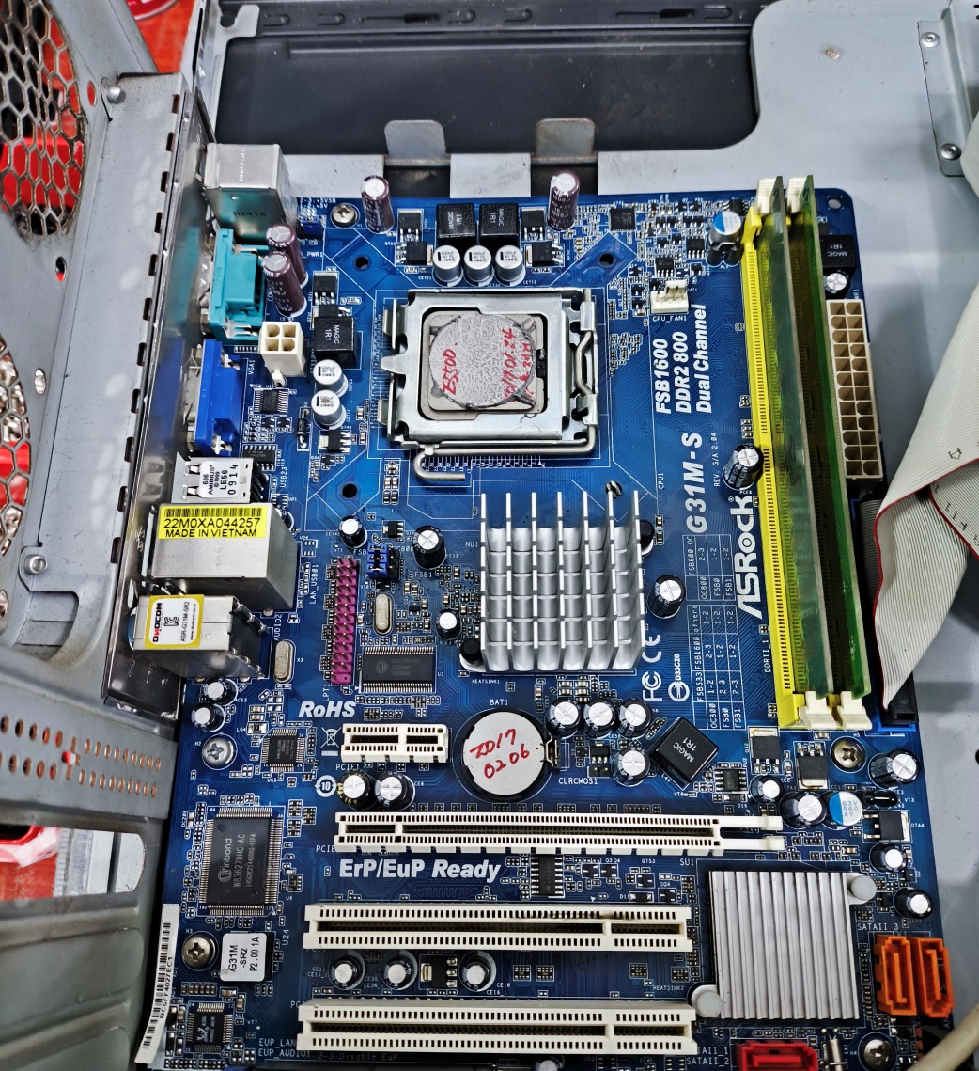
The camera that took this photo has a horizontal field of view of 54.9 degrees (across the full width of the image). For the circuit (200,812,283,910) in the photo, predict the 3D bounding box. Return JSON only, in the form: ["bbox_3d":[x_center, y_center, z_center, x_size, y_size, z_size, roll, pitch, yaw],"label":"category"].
[{"bbox_3d":[-0.059,0.078,0.225,0.018,0.003,0.024,0,72,1],"label":"circuit"}]

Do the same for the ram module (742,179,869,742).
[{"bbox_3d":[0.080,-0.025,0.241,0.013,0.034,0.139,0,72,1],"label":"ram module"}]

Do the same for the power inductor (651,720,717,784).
[{"bbox_3d":[0.047,0.052,0.228,0.011,0.008,0.011,-42,75,-10],"label":"power inductor"}]

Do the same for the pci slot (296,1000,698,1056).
[{"bbox_3d":[0.002,0.108,0.208,0.085,0.014,0.009,0,72,1],"label":"pci slot"}]

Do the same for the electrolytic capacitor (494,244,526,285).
[{"bbox_3d":[0.006,-0.078,0.271,0.008,0.008,0.008,0,72,1],"label":"electrolytic capacitor"}]

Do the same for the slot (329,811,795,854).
[{"bbox_3d":[0.016,0.070,0.222,0.103,0.011,0.009,0,72,3],"label":"slot"}]

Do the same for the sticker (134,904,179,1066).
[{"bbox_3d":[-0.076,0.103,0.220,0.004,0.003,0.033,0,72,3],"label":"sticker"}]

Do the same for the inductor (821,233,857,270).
[{"bbox_3d":[0.097,-0.078,0.267,0.011,0.008,0.011,0,72,3],"label":"inductor"}]

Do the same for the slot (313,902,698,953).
[{"bbox_3d":[0.002,0.089,0.214,0.085,0.014,0.009,0,72,1],"label":"slot"}]

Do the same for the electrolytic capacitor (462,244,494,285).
[{"bbox_3d":[-0.003,-0.078,0.274,0.008,0.008,0.008,0,73,1],"label":"electrolytic capacitor"}]

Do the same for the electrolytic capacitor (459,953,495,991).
[{"bbox_3d":[-0.003,0.101,0.217,0.006,0.007,0.006,0,72,1],"label":"electrolytic capacitor"}]

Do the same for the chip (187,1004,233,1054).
[{"bbox_3d":[-0.064,0.112,0.215,0.009,0.002,0.009,0,72,1],"label":"chip"}]

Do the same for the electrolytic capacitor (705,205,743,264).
[{"bbox_3d":[0.068,-0.088,0.272,0.008,0.009,0.008,0,72,1],"label":"electrolytic capacitor"}]

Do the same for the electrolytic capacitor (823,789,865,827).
[{"bbox_3d":[0.084,0.066,0.226,0.008,0.008,0.008,0,72,1],"label":"electrolytic capacitor"}]

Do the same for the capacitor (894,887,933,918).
[{"bbox_3d":[0.098,0.085,0.217,0.006,0.006,0.006,0,72,1],"label":"capacitor"}]

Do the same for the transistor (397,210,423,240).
[{"bbox_3d":[-0.024,-0.093,0.281,0.007,0.002,0.010,0,72,1],"label":"transistor"}]

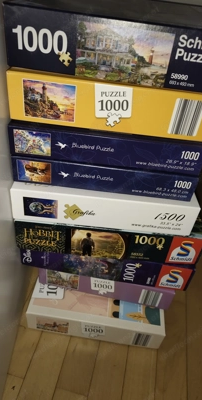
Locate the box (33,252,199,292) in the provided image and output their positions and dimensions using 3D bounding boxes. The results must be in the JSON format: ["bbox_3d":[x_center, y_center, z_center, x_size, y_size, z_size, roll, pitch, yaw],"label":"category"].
[{"bbox_3d":[0.028,-0.007,0.584,0.272,0.057,0.368,8,39,2],"label":"box"}]

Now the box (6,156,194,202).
[{"bbox_3d":[0.014,-0.131,0.481,0.232,0.039,0.333,6,39,-1],"label":"box"}]

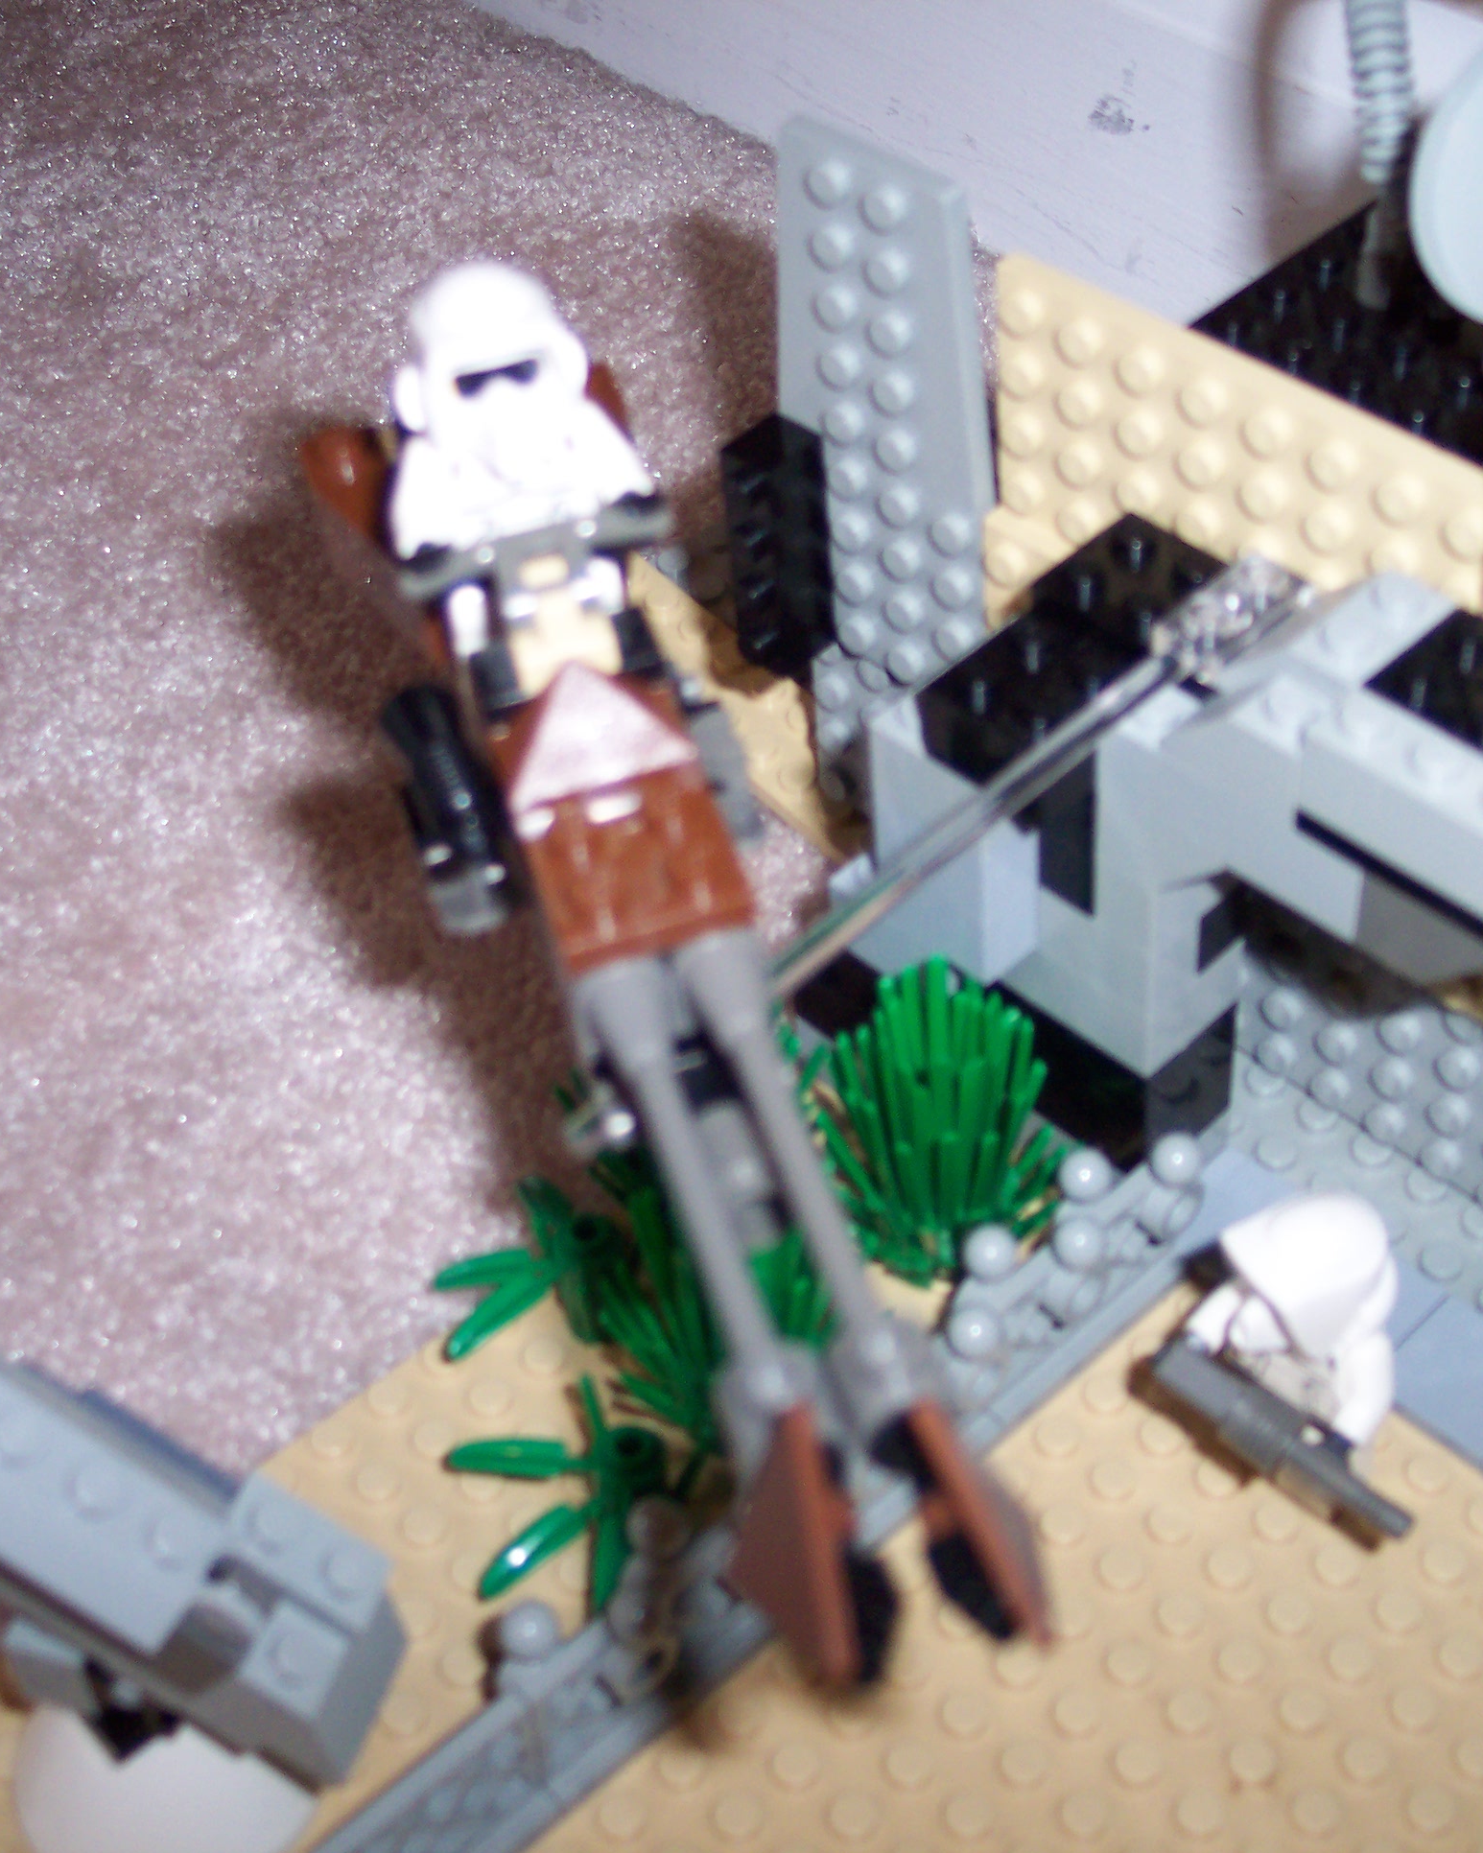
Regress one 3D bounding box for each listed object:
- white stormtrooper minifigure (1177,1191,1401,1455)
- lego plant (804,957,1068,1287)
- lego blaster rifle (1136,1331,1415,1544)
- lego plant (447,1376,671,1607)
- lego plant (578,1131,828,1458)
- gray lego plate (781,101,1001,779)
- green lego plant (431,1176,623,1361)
[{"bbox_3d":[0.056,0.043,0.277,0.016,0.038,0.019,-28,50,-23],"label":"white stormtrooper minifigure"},{"bbox_3d":[0.023,0.021,0.304,0.027,0.040,0.027,-2,44,2],"label":"lego plant"},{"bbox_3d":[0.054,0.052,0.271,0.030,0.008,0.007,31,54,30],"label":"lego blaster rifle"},{"bbox_3d":[-0.019,0.061,0.288,0.029,0.008,0.027,-35,53,-28],"label":"lego plant"},{"bbox_3d":[-0.002,0.038,0.289,0.026,0.038,0.026,-35,53,-28],"label":"lego plant"},{"bbox_3d":[0.016,-0.057,0.313,0.031,0.073,0.005,34,58,32],"label":"gray lego plate"},{"bbox_3d":[-0.024,0.041,0.309,0.026,0.008,0.025,-35,53,-28],"label":"green lego plant"}]

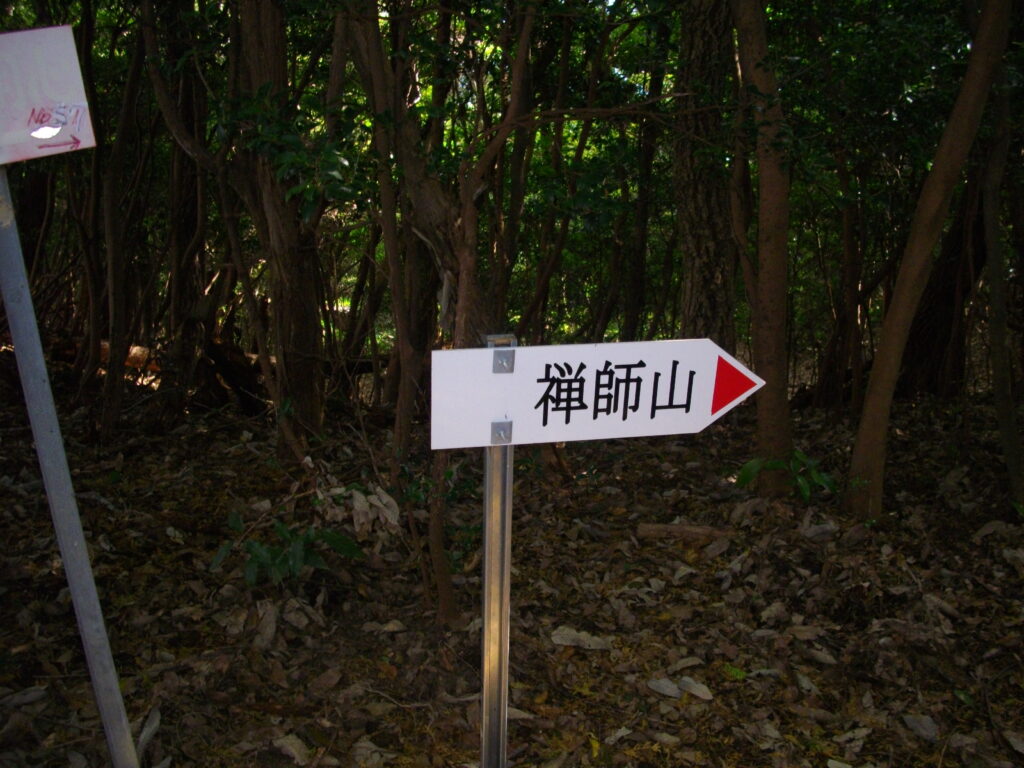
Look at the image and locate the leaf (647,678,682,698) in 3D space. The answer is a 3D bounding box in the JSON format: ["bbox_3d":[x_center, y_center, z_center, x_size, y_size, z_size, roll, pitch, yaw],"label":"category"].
[{"bbox_3d":[0.457,0.905,3.269,0.052,0.022,0.120,-7,11,-38],"label":"leaf"}]

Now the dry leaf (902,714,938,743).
[{"bbox_3d":[1.125,0.943,3.012,0.068,0.024,0.120,-2,9,-13],"label":"dry leaf"}]

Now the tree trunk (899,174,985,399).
[{"bbox_3d":[3.457,-0.772,8.773,0.450,1.784,0.420,6,6,0],"label":"tree trunk"}]

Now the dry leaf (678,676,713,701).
[{"bbox_3d":[0.548,0.905,3.269,0.050,0.022,0.130,-5,10,-28],"label":"dry leaf"}]

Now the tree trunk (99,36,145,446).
[{"bbox_3d":[-2.516,-0.929,7.049,0.190,2.571,0.180,5,6,0],"label":"tree trunk"}]

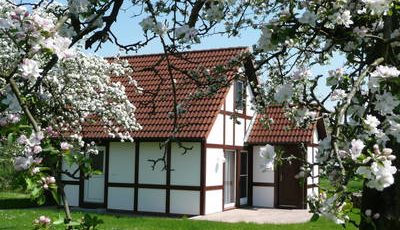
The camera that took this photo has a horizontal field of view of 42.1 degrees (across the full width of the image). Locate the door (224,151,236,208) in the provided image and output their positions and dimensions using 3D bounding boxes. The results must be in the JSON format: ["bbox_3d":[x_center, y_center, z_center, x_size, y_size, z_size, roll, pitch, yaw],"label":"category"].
[{"bbox_3d":[1.097,2.265,18.482,0.110,2.080,1.080,-1,-5,26],"label":"door"}]

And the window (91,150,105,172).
[{"bbox_3d":[-3.644,1.647,18.428,0.630,0.840,0.090,-1,-5,26],"label":"window"}]

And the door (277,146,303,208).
[{"bbox_3d":[3.436,2.372,19.810,1.020,2.240,0.110,-1,-5,26],"label":"door"}]

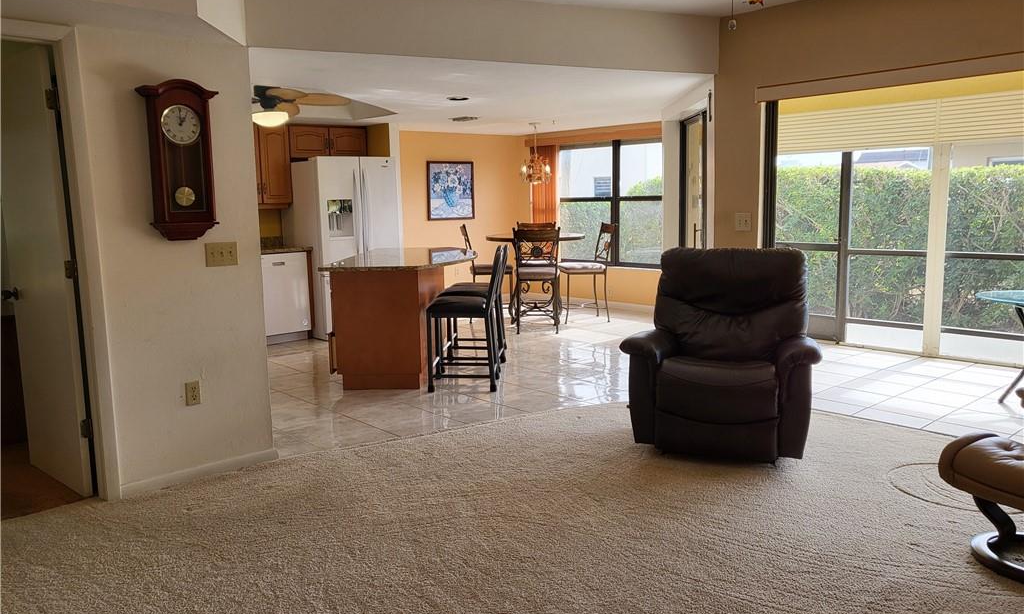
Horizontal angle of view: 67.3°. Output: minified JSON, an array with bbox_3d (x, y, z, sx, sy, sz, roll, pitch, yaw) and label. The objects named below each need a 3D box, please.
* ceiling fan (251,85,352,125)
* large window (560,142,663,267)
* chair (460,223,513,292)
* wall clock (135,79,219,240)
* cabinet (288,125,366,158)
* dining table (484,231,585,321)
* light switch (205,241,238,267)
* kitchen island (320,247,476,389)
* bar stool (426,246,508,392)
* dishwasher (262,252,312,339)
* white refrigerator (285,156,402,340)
[{"bbox_3d":[-1.984,-1.685,6.304,1.280,0.420,1.280,-8,10,-42],"label":"ceiling fan"},{"bbox_3d":[1.143,-1.201,9.033,0.100,1.476,1.627,-8,11,-41],"label":"large window"},{"bbox_3d":[-0.294,-0.397,8.716,0.542,1.084,0.462,-2,8,-8],"label":"chair"},{"bbox_3d":[-1.531,-0.677,3.586,0.325,0.725,0.160,-8,10,-41],"label":"wall clock"},{"bbox_3d":[-1.981,-1.729,8.088,0.894,0.306,0.341,-8,11,-41],"label":"cabinet"},{"bbox_3d":[0.283,-0.325,8.738,1.130,0.930,1.130,-1,8,0],"label":"dining table"},{"bbox_3d":[-1.439,-0.260,3.817,0.160,0.115,0.014,-8,10,-41],"label":"light switch"},{"bbox_3d":[-0.815,0.018,6.481,1.060,0.910,2.150,-1,8,2],"label":"kitchen island"},{"bbox_3d":[-0.332,0.067,5.600,0.542,1.030,0.432,-1,8,3],"label":"bar stool"},{"bbox_3d":[-2.435,-0.100,7.668,0.602,0.874,0.602,-8,11,-41],"label":"dishwasher"},{"bbox_3d":[-1.772,-0.635,8.077,0.883,1.793,0.753,-8,11,-41],"label":"white refrigerator"}]

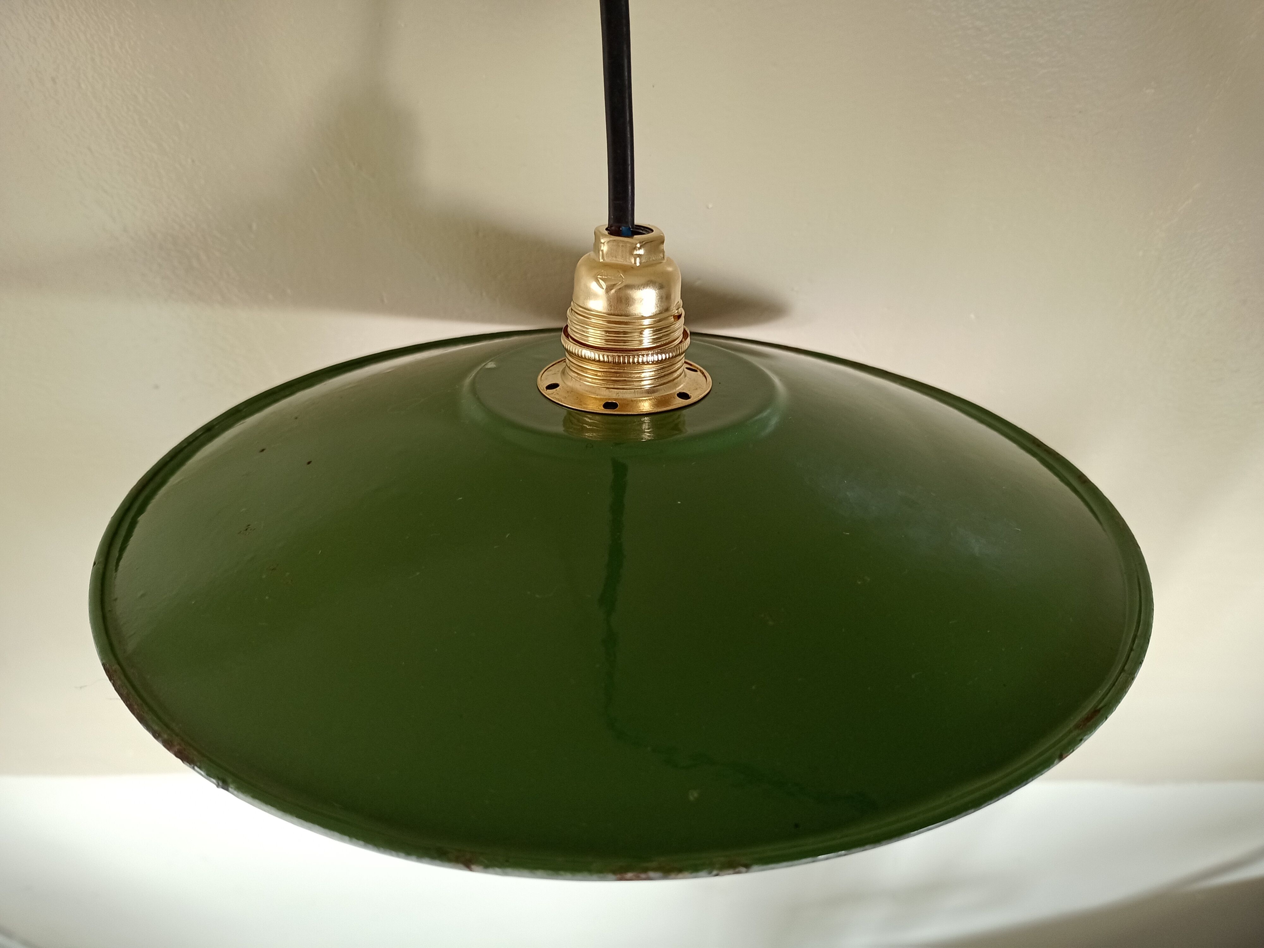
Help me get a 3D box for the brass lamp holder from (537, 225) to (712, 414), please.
[{"bbox_3d":[-0.001,-0.037,0.237,0.043,0.041,0.043,2,28,0],"label":"brass lamp holder"}]

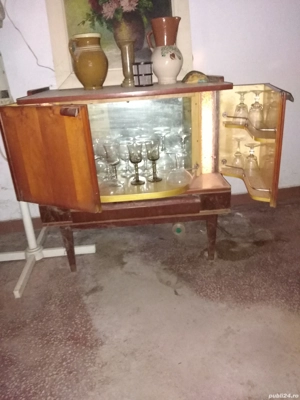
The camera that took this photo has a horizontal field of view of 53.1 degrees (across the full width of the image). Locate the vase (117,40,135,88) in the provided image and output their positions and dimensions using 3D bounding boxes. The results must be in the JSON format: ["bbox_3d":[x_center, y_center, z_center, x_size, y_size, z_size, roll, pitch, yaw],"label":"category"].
[{"bbox_3d":[-0.113,-0.634,1.403,0.080,0.195,0.080,-4,24,-1],"label":"vase"}]

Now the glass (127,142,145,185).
[{"bbox_3d":[-0.057,-0.159,1.308,0.066,0.179,0.066,-4,24,-1],"label":"glass"}]

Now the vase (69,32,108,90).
[{"bbox_3d":[-0.291,-0.652,1.421,0.184,0.236,0.167,-4,24,-1],"label":"vase"}]

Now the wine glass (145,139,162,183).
[{"bbox_3d":[0.018,-0.175,1.333,0.066,0.180,0.066,-4,24,-1],"label":"wine glass"}]

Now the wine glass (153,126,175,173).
[{"bbox_3d":[0.062,-0.241,1.454,0.086,0.197,0.086,-4,24,-1],"label":"wine glass"}]

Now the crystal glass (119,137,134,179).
[{"bbox_3d":[-0.112,-0.195,1.406,0.066,0.172,0.066,-4,24,-1],"label":"crystal glass"}]

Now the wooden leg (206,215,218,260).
[{"bbox_3d":[0.302,0.185,1.463,0.046,0.246,0.046,-4,24,-1],"label":"wooden leg"}]

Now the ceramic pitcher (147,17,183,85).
[{"bbox_3d":[0.067,-0.726,1.468,0.176,0.287,0.152,-4,24,-1],"label":"ceramic pitcher"}]

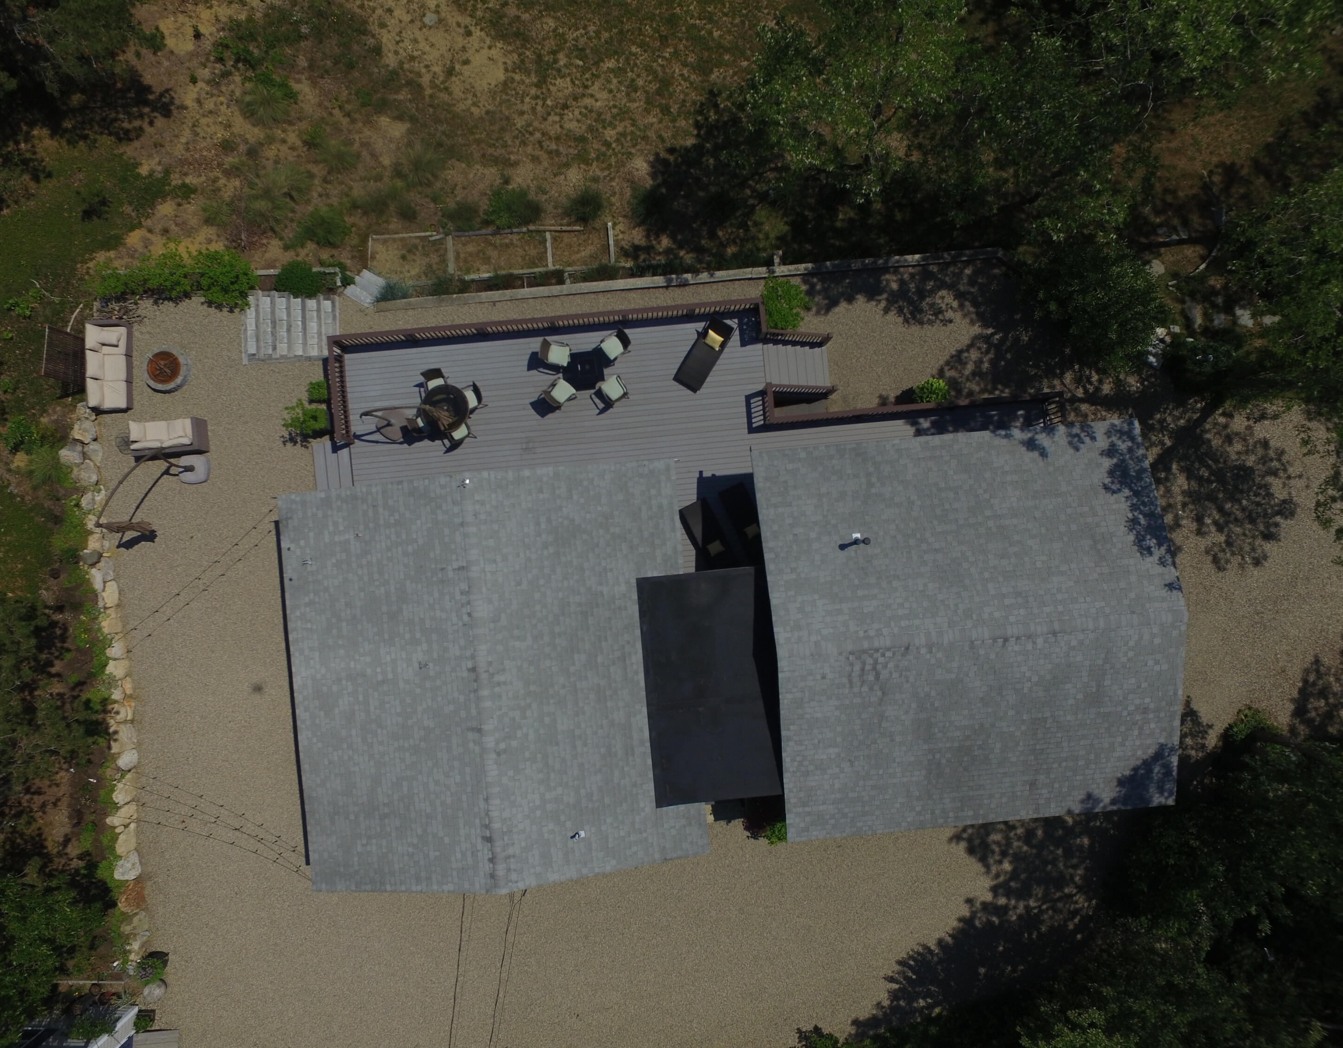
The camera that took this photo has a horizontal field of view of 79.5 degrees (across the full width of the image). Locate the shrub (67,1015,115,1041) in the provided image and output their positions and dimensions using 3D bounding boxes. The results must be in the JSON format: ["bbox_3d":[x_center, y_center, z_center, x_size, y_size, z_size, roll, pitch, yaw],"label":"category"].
[{"bbox_3d":[-15.366,13.355,21.400,1.250,0.750,0.700,0,90,0],"label":"shrub"}]

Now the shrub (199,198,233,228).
[{"bbox_3d":[-11.805,-8.054,20.934,0.840,0.550,0.770,0,89,-1],"label":"shrub"}]

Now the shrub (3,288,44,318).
[{"bbox_3d":[-17.014,-5.805,21.200,1.050,0.450,0.800,0,90,0],"label":"shrub"}]

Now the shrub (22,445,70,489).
[{"bbox_3d":[-15.862,-1.453,20.471,1.100,0.750,1.050,0,89,-1],"label":"shrub"}]

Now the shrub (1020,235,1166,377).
[{"bbox_3d":[11.018,-5.680,21.000,3.600,2.800,3.400,0,90,0],"label":"shrub"}]

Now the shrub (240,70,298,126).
[{"bbox_3d":[-10.254,-10.837,20.549,1.430,0.850,1.370,0,89,-1],"label":"shrub"}]

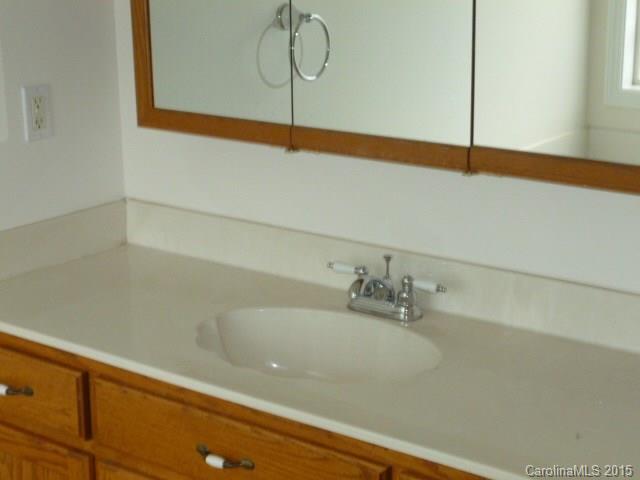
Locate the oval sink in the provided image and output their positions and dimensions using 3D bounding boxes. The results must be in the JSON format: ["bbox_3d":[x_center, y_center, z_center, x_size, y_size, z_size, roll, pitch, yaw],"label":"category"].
[{"bbox_3d":[-0.014,0.247,2.299,0.485,0.141,0.340,11,19,36],"label":"oval sink"}]

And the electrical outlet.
[{"bbox_3d":[-0.590,-0.264,2.689,0.008,0.116,0.072,11,19,36],"label":"electrical outlet"}]

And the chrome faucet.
[{"bbox_3d":[0.103,0.090,2.409,0.274,0.109,0.118,11,19,36],"label":"chrome faucet"}]

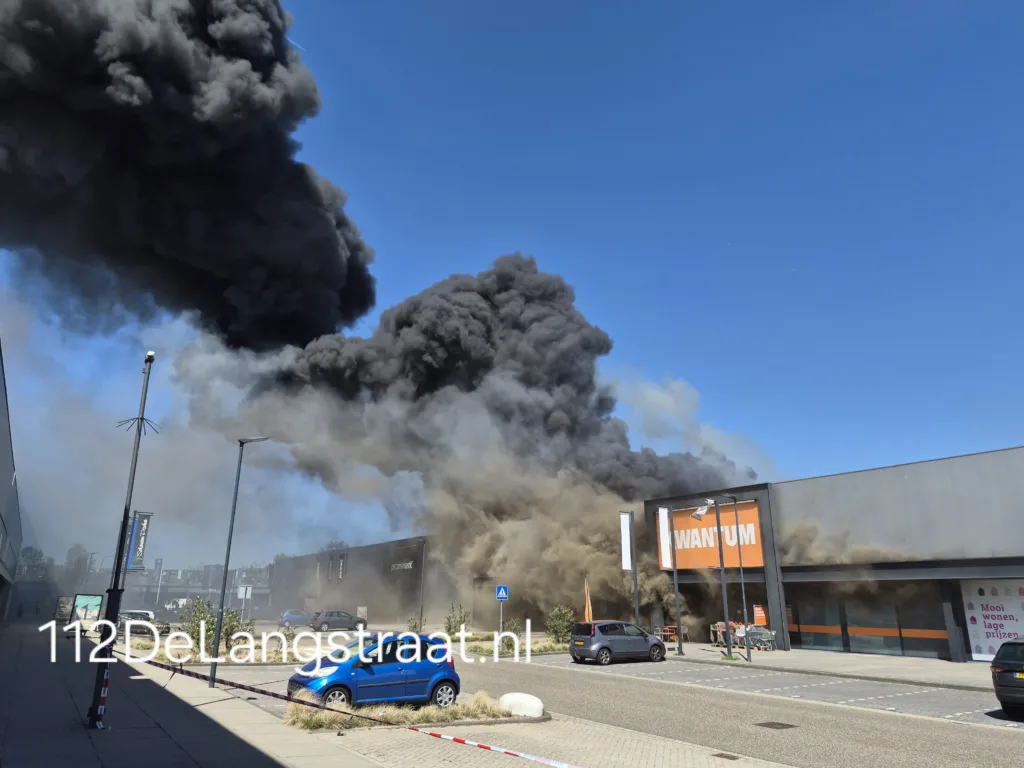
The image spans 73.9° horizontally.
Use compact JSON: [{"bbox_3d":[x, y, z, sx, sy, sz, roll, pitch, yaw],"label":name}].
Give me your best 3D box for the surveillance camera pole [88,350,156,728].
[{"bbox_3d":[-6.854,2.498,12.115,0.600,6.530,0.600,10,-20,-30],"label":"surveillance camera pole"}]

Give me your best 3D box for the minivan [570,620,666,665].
[{"bbox_3d":[4.393,10.552,27.914,4.090,1.550,1.690,10,-20,-27],"label":"minivan"}]

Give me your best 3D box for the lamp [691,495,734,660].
[{"bbox_3d":[8.469,8.131,28.725,1.600,6.520,0.350,12,-21,-32],"label":"lamp"}]

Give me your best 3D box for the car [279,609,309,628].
[{"bbox_3d":[-18.671,20.619,60.113,3.800,1.470,1.680,11,-20,-29],"label":"car"}]

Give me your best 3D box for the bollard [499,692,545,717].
[{"bbox_3d":[0.187,6.397,13.649,0.570,0.385,1.120,12,-21,-32],"label":"bollard"}]

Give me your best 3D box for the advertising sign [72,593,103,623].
[{"bbox_3d":[-19.584,10.637,31.351,1.300,1.830,0.450,11,-20,-32],"label":"advertising sign"}]

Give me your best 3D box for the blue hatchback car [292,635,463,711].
[{"bbox_3d":[-2.888,5.976,14.185,3.430,1.470,1.640,11,-20,-29],"label":"blue hatchback car"}]

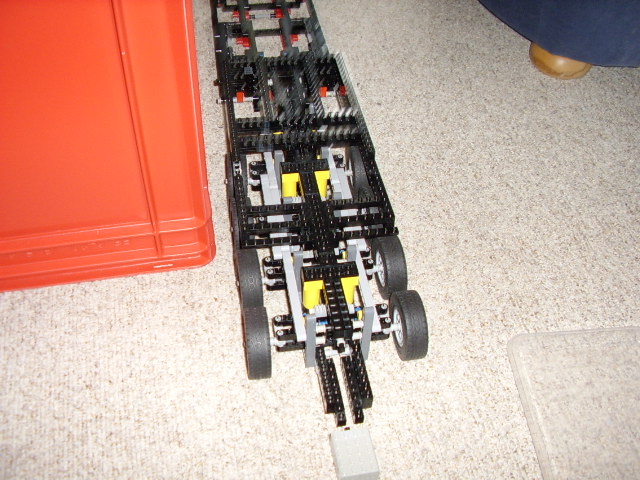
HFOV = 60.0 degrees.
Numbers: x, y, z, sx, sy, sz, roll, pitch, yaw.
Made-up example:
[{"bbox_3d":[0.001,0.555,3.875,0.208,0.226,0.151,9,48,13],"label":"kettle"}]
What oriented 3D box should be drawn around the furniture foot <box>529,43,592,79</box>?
[{"bbox_3d":[0.402,-0.312,0.910,0.108,0.065,0.112,22,49,16],"label":"furniture foot"}]

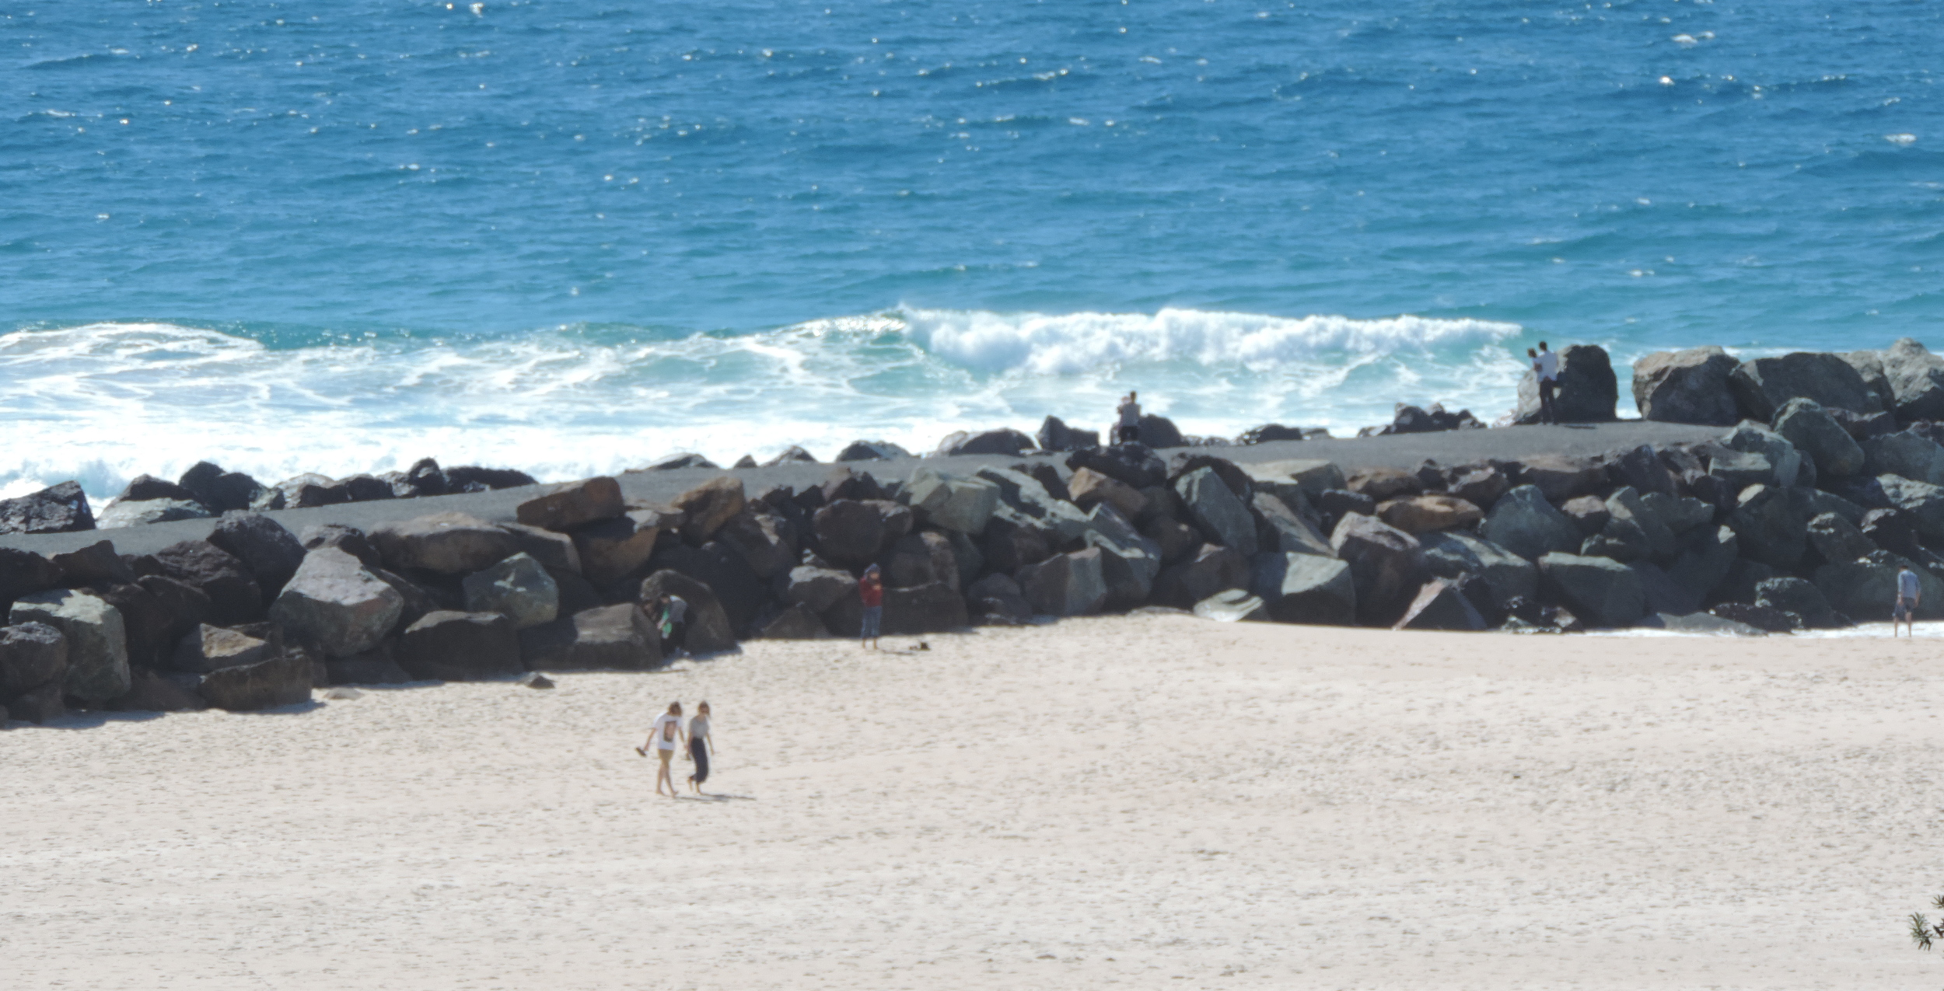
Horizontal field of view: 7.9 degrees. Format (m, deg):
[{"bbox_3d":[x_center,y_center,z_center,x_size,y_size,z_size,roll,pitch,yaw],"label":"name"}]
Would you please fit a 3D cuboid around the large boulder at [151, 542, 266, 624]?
[{"bbox_3d":[-14.611,1.667,268.000,2.232,1.552,1.786,0,5,0],"label":"large boulder"}]

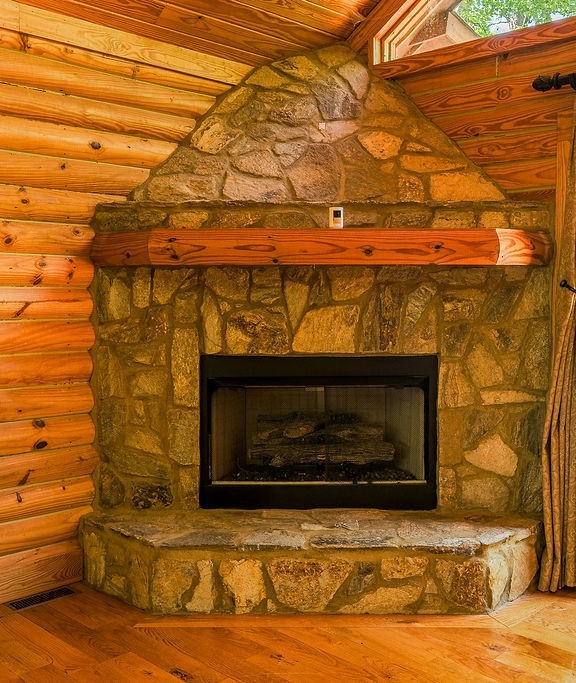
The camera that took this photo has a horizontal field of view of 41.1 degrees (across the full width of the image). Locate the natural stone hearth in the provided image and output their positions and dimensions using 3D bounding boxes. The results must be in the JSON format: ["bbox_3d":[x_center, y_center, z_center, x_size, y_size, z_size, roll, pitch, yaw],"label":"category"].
[{"bbox_3d":[0.117,0.966,3.434,2.140,0.300,0.530,0,3,0],"label":"natural stone hearth"}]

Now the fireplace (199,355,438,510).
[{"bbox_3d":[0.144,0.422,3.834,1.115,0.727,0.420,0,3,0],"label":"fireplace"}]

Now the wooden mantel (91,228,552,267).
[{"bbox_3d":[0.155,-0.418,3.449,2.110,0.162,0.230,0,3,0],"label":"wooden mantel"}]

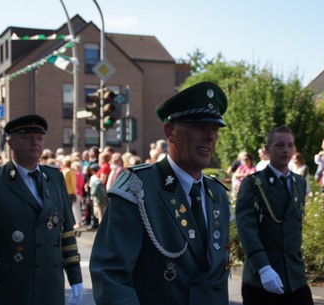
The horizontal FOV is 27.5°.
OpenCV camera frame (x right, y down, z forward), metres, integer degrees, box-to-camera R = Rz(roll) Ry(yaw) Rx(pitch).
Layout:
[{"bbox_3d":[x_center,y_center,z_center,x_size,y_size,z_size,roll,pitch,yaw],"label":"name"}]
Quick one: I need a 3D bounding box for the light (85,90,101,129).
[{"bbox_3d":[-1.633,-1.018,15.700,0.360,0.930,0.300,0,0,-23],"label":"light"}]

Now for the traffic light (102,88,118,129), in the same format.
[{"bbox_3d":[-1.219,-1.018,15.700,0.300,0.950,0.360,0,0,-23],"label":"traffic light"}]

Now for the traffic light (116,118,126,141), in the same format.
[{"bbox_3d":[-1.551,-0.881,25.400,0.360,0.900,0.300,0,0,-23],"label":"traffic light"}]

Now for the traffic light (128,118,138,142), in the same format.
[{"bbox_3d":[-1.091,-0.881,25.400,0.300,0.940,0.340,0,0,-23],"label":"traffic light"}]

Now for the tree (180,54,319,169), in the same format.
[{"bbox_3d":[3.298,-0.820,25.000,4.800,5.200,4.400,0,0,0],"label":"tree"}]

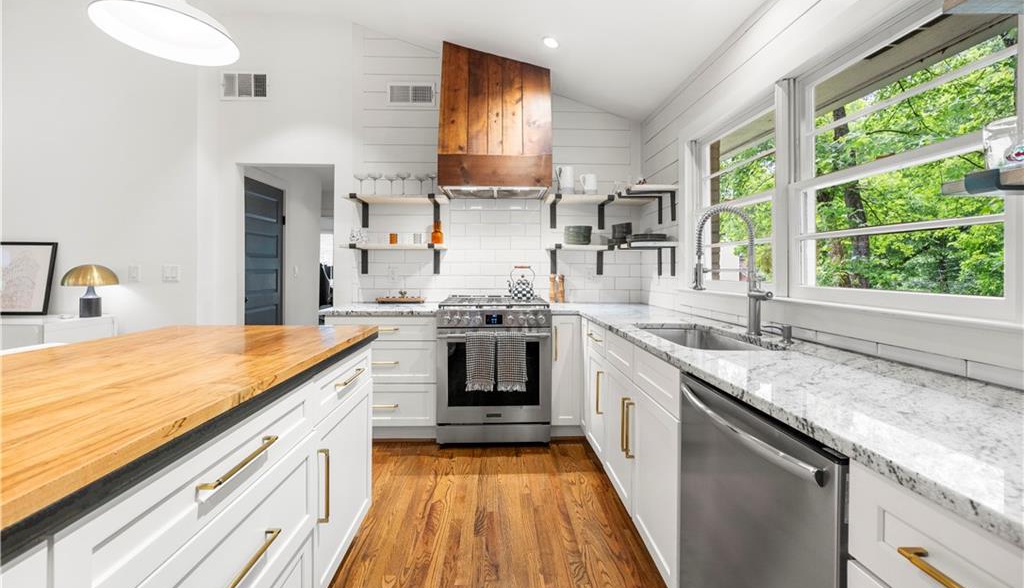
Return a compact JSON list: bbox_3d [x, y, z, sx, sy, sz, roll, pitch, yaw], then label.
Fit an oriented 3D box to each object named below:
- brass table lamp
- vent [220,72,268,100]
[{"bbox_3d":[-3.030,-0.020,2.870,0.300,0.380,0.300,0,3,-2],"label":"brass table lamp"},{"bbox_3d":[-2.180,-1.700,3.245,0.400,0.235,0.030,0,3,-2],"label":"vent"}]

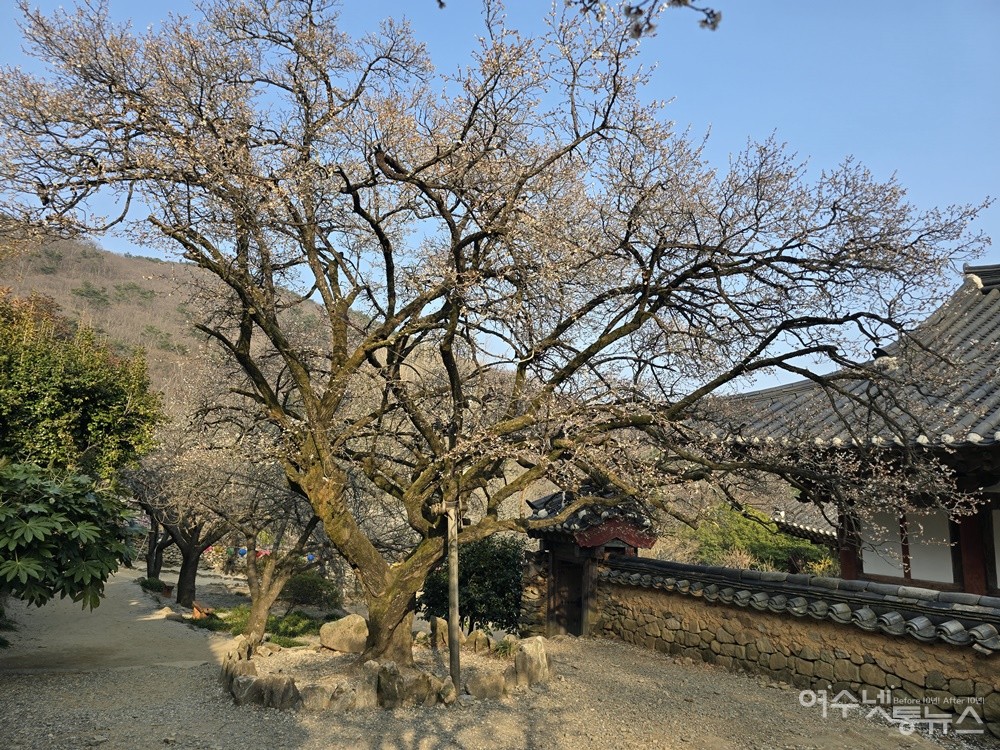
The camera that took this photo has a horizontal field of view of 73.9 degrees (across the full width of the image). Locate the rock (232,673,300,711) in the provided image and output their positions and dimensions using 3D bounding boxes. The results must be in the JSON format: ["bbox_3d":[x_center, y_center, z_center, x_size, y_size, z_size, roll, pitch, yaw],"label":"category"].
[{"bbox_3d":[-2.151,2.924,6.125,0.604,0.270,0.300,0,-8,8],"label":"rock"}]

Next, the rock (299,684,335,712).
[{"bbox_3d":[-1.661,2.928,6.015,0.301,0.230,0.220,0,-8,5],"label":"rock"}]

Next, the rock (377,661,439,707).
[{"bbox_3d":[-0.860,2.900,6.213,0.560,0.365,0.360,1,-8,-5],"label":"rock"}]

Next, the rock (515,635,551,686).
[{"bbox_3d":[0.354,3.098,7.198,0.400,0.440,0.320,5,-9,-30],"label":"rock"}]

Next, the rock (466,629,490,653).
[{"bbox_3d":[-0.270,3.342,8.365,0.296,0.268,0.250,1,-7,0],"label":"rock"}]

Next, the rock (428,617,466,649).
[{"bbox_3d":[-0.694,3.345,8.635,0.453,0.373,0.300,1,-7,0],"label":"rock"}]

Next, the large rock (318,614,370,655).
[{"bbox_3d":[-1.896,3.210,8.227,0.642,0.432,0.500,1,-7,0],"label":"large rock"}]

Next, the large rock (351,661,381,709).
[{"bbox_3d":[-1.238,2.872,6.171,0.228,0.393,0.300,1,-7,0],"label":"large rock"}]

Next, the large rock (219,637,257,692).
[{"bbox_3d":[-2.700,2.975,6.864,0.298,0.470,0.450,-1,-8,15],"label":"large rock"}]

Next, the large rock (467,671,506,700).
[{"bbox_3d":[-0.132,3.041,6.511,0.381,0.260,0.280,2,-8,-10],"label":"large rock"}]

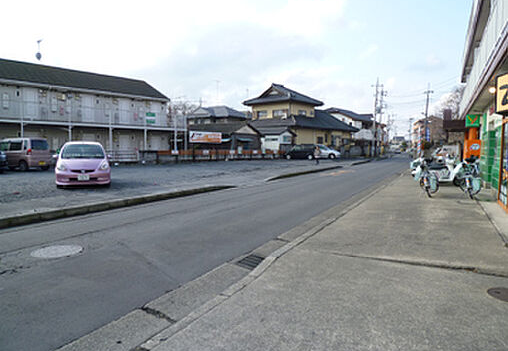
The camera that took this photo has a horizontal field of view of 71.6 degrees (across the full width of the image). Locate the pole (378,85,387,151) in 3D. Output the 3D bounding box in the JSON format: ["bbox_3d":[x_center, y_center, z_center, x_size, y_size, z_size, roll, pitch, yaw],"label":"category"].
[{"bbox_3d":[18.225,-7.774,50.618,0.900,10.500,0.600,3,5,27],"label":"pole"}]

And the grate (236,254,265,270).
[{"bbox_3d":[-0.016,1.095,4.365,0.280,0.040,0.420,3,5,27],"label":"grate"}]

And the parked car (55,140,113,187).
[{"bbox_3d":[-6.277,-0.489,12.844,1.700,1.520,3.830,-2,5,-27],"label":"parked car"}]

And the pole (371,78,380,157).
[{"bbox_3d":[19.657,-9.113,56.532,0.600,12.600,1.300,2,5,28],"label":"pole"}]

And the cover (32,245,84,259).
[{"bbox_3d":[-2.818,1.111,5.032,0.660,0.040,0.660,0,4,0],"label":"cover"}]

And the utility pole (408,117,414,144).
[{"bbox_3d":[42.174,-10.426,94.633,1.200,9.900,0.500,2,5,28],"label":"utility pole"}]

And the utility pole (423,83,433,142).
[{"bbox_3d":[20.438,-6.296,41.661,0.900,9.300,0.500,3,5,27],"label":"utility pole"}]

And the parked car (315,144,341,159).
[{"bbox_3d":[8.305,-2.749,42.936,4.300,1.680,1.700,0,4,3],"label":"parked car"}]

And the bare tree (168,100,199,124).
[{"bbox_3d":[-8.797,-5.637,43.729,3.800,7.300,3.800,0,4,0],"label":"bare tree"}]

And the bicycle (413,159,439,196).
[{"bbox_3d":[5.033,0.044,10.223,0.580,1.050,1.750,2,5,28],"label":"bicycle"}]

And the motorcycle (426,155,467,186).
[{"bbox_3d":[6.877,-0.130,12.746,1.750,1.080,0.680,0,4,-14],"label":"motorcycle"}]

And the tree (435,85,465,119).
[{"bbox_3d":[26.103,-6.582,45.658,6.200,9.400,5.800,1,4,0],"label":"tree"}]

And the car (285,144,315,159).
[{"bbox_3d":[5.263,-2.652,40.838,3.500,1.680,1.500,0,4,3],"label":"car"}]

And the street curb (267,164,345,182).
[{"bbox_3d":[3.753,-0.239,22.091,0.220,0.160,14.440,2,5,27],"label":"street curb"}]

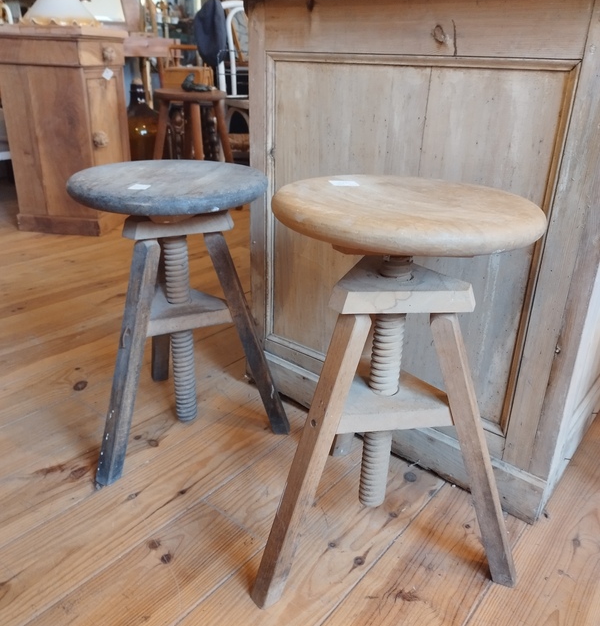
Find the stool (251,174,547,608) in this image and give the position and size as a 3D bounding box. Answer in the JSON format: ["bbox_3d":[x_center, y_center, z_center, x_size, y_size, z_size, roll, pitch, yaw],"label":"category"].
[{"bbox_3d":[0.116,0.096,0.810,0.393,0.552,0.390,-2,24,-9],"label":"stool"}]

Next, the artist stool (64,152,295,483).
[{"bbox_3d":[-0.245,-0.011,1.069,0.386,0.516,0.390,-10,27,-26],"label":"artist stool"}]

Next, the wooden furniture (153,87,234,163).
[{"bbox_3d":[-0.505,-0.748,2.642,0.359,0.568,0.359,11,26,20],"label":"wooden furniture"}]

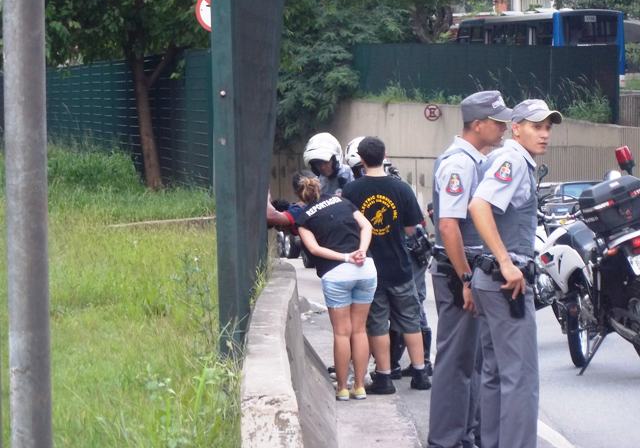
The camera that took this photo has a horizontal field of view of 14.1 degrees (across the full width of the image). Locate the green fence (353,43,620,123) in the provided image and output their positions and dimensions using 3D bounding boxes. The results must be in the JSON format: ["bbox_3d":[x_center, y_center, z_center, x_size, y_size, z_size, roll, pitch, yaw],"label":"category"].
[{"bbox_3d":[5.082,-4.319,79.000,8.300,2.400,0.150,0,3,7],"label":"green fence"}]

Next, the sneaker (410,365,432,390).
[{"bbox_3d":[0.705,1.068,17.900,0.115,0.145,0.295,1,3,14],"label":"sneaker"}]

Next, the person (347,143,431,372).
[{"bbox_3d":[0.506,0.250,19.000,0.620,1.790,0.620,0,3,6],"label":"person"}]

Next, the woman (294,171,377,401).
[{"bbox_3d":[0.106,0.409,17.200,0.500,1.500,0.480,-1,3,-13],"label":"woman"}]

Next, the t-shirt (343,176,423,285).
[{"bbox_3d":[0.435,0.051,17.750,0.560,0.750,0.320,0,3,-5],"label":"t-shirt"}]

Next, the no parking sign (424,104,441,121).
[{"bbox_3d":[3.434,-3.403,79.000,0.500,0.500,0.030,0,3,5],"label":"no parking sign"}]

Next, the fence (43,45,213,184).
[{"bbox_3d":[-5.450,-2.800,65.000,0.150,2.550,35.000,-1,3,-11],"label":"fence"}]

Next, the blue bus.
[{"bbox_3d":[7.750,-5.950,93.300,2.500,3.200,11.800,-1,3,-13],"label":"blue bus"}]

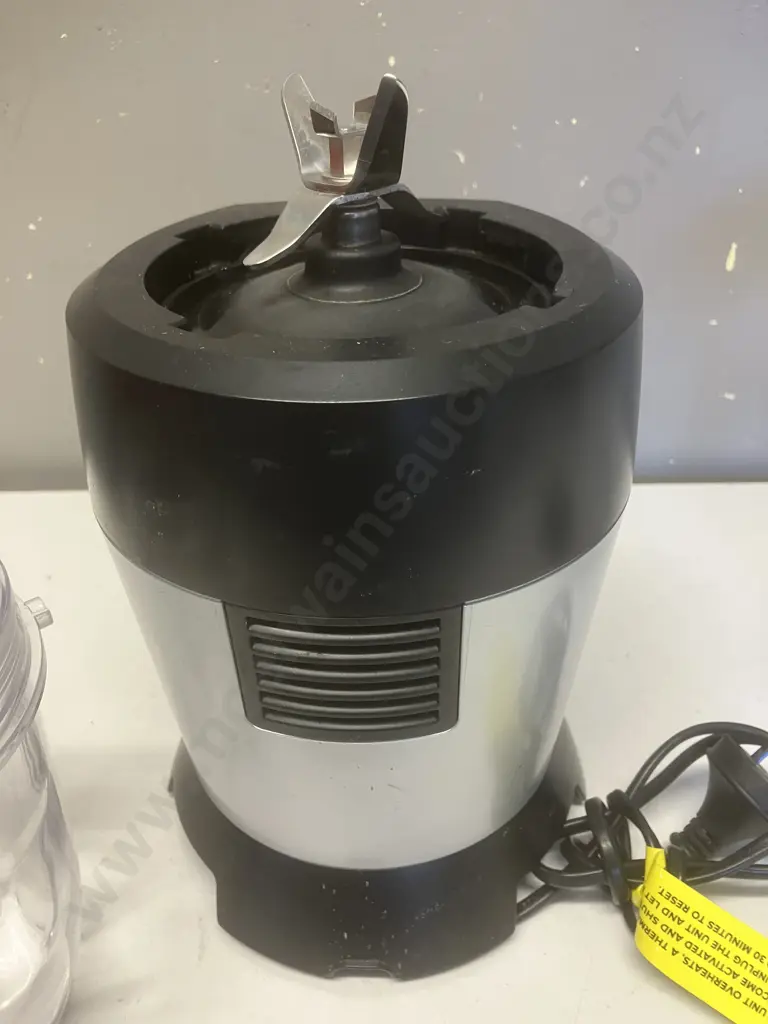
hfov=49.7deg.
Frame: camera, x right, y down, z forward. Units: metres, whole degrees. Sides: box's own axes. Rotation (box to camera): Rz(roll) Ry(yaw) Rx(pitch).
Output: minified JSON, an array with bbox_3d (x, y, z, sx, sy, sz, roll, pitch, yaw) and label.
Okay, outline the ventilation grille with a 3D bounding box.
[{"bbox_3d":[-0.009,0.036,0.190,0.052,0.044,0.011,0,38,3],"label":"ventilation grille"}]

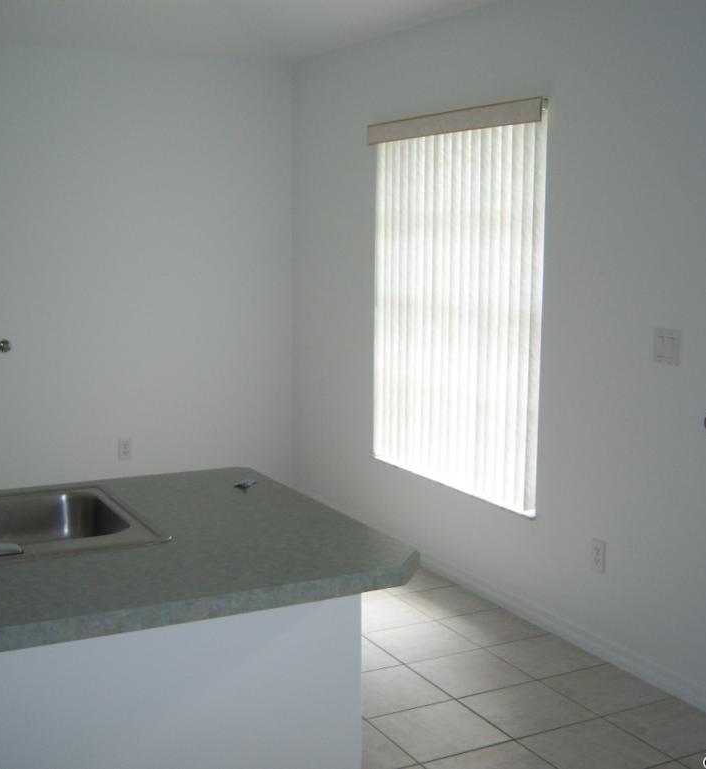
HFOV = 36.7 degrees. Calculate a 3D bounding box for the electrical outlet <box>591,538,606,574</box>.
[{"bbox_3d":[0.885,0.626,3.868,0.009,0.117,0.073,-4,8,-27],"label":"electrical outlet"}]

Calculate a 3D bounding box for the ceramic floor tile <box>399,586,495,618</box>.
[{"bbox_3d":[0.397,0.921,4.491,0.322,0.010,0.328,-4,8,-27],"label":"ceramic floor tile"}]

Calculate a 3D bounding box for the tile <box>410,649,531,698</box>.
[{"bbox_3d":[0.411,1.018,3.758,0.328,0.010,0.328,-4,8,-27],"label":"tile"}]

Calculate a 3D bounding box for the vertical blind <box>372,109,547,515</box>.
[{"bbox_3d":[0.410,-0.362,4.654,0.090,1.610,1.371,-4,8,-27],"label":"vertical blind"}]

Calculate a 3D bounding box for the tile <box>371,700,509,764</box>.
[{"bbox_3d":[0.261,1.055,3.242,0.328,0.010,0.328,-4,8,-27],"label":"tile"}]

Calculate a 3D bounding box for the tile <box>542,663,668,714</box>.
[{"bbox_3d":[0.841,1.016,3.544,0.318,0.010,0.328,-4,8,-27],"label":"tile"}]

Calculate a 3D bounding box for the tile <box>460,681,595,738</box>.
[{"bbox_3d":[0.554,1.036,3.394,0.328,0.010,0.328,-4,8,-27],"label":"tile"}]

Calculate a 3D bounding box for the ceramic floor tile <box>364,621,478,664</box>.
[{"bbox_3d":[0.255,0.964,3.978,0.328,0.010,0.328,-4,8,-27],"label":"ceramic floor tile"}]

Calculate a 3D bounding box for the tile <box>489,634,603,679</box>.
[{"bbox_3d":[0.694,0.981,3.835,0.318,0.010,0.328,-4,8,-27],"label":"tile"}]

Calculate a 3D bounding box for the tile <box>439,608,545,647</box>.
[{"bbox_3d":[0.549,0.960,4.199,0.322,0.010,0.328,-4,8,-27],"label":"tile"}]

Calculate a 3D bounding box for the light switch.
[{"bbox_3d":[1.004,-0.121,3.413,0.011,0.115,0.117,-4,8,-27],"label":"light switch"}]

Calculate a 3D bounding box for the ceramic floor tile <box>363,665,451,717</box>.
[{"bbox_3d":[0.116,1.037,3.608,0.328,0.010,0.328,-4,8,-27],"label":"ceramic floor tile"}]

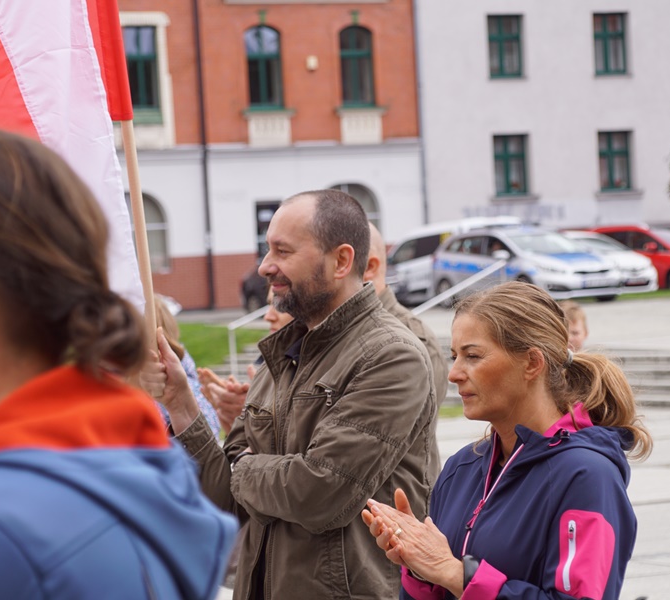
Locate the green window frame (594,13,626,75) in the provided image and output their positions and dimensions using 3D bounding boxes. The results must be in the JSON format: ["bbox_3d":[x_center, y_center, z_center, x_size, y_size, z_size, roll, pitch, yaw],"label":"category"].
[{"bbox_3d":[7.393,-6.883,75.273,1.020,1.620,0.140,-3,1,-27],"label":"green window frame"}]

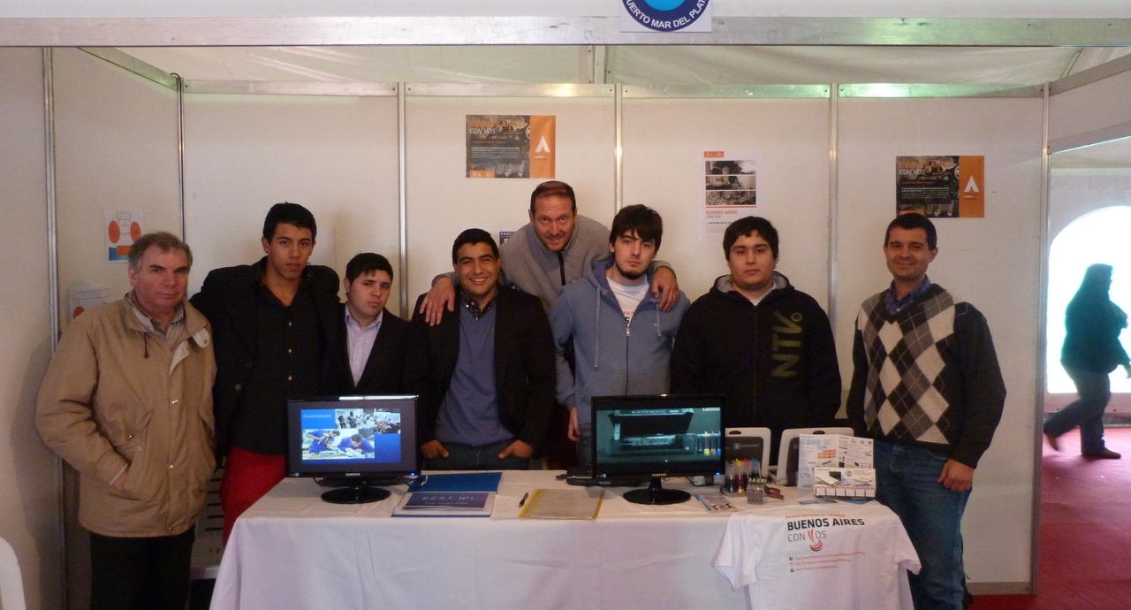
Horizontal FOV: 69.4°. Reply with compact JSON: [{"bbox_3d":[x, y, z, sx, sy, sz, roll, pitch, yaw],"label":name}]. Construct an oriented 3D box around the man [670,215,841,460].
[{"bbox_3d":[0.743,0.543,3.179,0.620,1.763,0.360,0,3,10],"label":"man"}]

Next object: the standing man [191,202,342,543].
[{"bbox_3d":[-1.118,0.530,3.089,0.600,1.815,0.360,-2,3,-24],"label":"standing man"}]

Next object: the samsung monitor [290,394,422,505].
[{"bbox_3d":[-0.720,0.478,2.789,0.460,0.340,0.200,-1,3,-6],"label":"samsung monitor"}]

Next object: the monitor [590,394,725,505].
[{"bbox_3d":[0.315,0.475,2.755,0.460,0.340,0.200,-1,3,-5],"label":"monitor"}]

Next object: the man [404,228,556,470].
[{"bbox_3d":[-0.330,0.568,3.188,0.540,1.721,0.310,0,3,-3],"label":"man"}]

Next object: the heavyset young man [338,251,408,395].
[{"bbox_3d":[-0.782,0.613,3.231,0.500,1.632,0.300,-1,3,-12],"label":"heavyset young man"}]

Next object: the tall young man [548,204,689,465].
[{"bbox_3d":[0.223,0.522,3.197,0.540,1.807,0.310,0,3,4],"label":"tall young man"}]

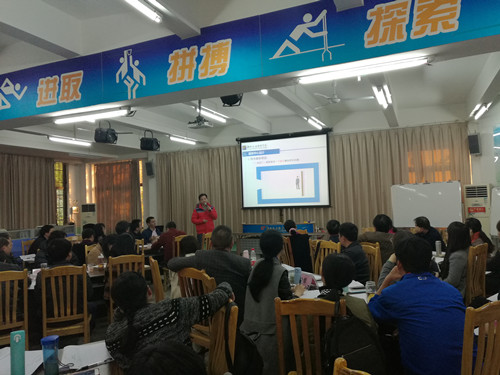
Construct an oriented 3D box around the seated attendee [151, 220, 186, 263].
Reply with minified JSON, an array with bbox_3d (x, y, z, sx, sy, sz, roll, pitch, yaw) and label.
[{"bbox_3d":[-1.485,1.243,7.101,0.550,1.250,0.800,-1,-2,-38],"label":"seated attendee"}]

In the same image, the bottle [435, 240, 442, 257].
[{"bbox_3d":[2.568,0.827,5.323,0.073,0.195,0.073,-3,-2,24],"label":"bottle"}]

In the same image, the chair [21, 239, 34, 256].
[{"bbox_3d":[-3.897,1.476,7.272,0.500,0.980,0.430,-3,-2,37],"label":"chair"}]

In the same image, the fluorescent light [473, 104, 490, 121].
[{"bbox_3d":[4.415,-1.411,7.413,0.100,0.090,1.230,-3,-2,24],"label":"fluorescent light"}]

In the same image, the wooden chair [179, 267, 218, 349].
[{"bbox_3d":[-0.280,1.194,3.170,0.430,1.020,0.500,-5,-3,44],"label":"wooden chair"}]

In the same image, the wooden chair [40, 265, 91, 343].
[{"bbox_3d":[-1.910,1.305,4.022,0.440,1.025,0.520,-1,-2,-26],"label":"wooden chair"}]

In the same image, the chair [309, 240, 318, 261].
[{"bbox_3d":[1.193,1.266,5.729,0.520,1.025,0.440,0,-3,-44],"label":"chair"}]

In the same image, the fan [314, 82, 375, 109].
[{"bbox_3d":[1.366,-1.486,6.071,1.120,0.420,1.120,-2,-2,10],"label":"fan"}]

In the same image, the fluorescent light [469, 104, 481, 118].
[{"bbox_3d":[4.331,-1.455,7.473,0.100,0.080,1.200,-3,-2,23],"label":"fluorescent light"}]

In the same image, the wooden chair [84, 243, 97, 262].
[{"bbox_3d":[-2.177,1.371,5.965,0.500,0.980,0.430,-4,-3,41],"label":"wooden chair"}]

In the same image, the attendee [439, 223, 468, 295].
[{"bbox_3d":[2.363,1.055,4.684,0.450,1.300,0.700,0,-3,-41],"label":"attendee"}]

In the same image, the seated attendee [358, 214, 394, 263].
[{"bbox_3d":[1.789,1.046,5.547,0.520,1.320,0.720,-2,-2,-5],"label":"seated attendee"}]

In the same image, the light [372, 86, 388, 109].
[{"bbox_3d":[2.093,-1.352,6.083,0.100,0.090,1.230,-3,-2,24],"label":"light"}]

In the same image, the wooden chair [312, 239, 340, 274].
[{"bbox_3d":[0.886,1.250,5.304,0.520,0.980,0.430,-1,-2,-27],"label":"wooden chair"}]

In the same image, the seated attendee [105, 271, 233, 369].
[{"bbox_3d":[-0.470,1.074,2.300,0.720,1.200,0.680,-2,-2,-20],"label":"seated attendee"}]

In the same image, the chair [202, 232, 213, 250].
[{"bbox_3d":[-0.815,1.381,7.696,0.430,0.980,0.500,-1,-2,-35],"label":"chair"}]

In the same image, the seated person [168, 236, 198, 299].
[{"bbox_3d":[-0.590,1.133,4.150,0.480,1.220,0.660,-4,-2,37],"label":"seated person"}]

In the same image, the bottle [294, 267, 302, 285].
[{"bbox_3d":[0.460,0.837,3.700,0.068,0.165,0.068,-4,-2,22],"label":"bottle"}]

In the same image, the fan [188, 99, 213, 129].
[{"bbox_3d":[-0.736,-1.093,5.800,0.340,0.450,0.300,-4,-2,22],"label":"fan"}]

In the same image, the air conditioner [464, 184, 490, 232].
[{"bbox_3d":[4.957,0.867,8.463,0.500,1.770,0.350,-3,-2,23],"label":"air conditioner"}]

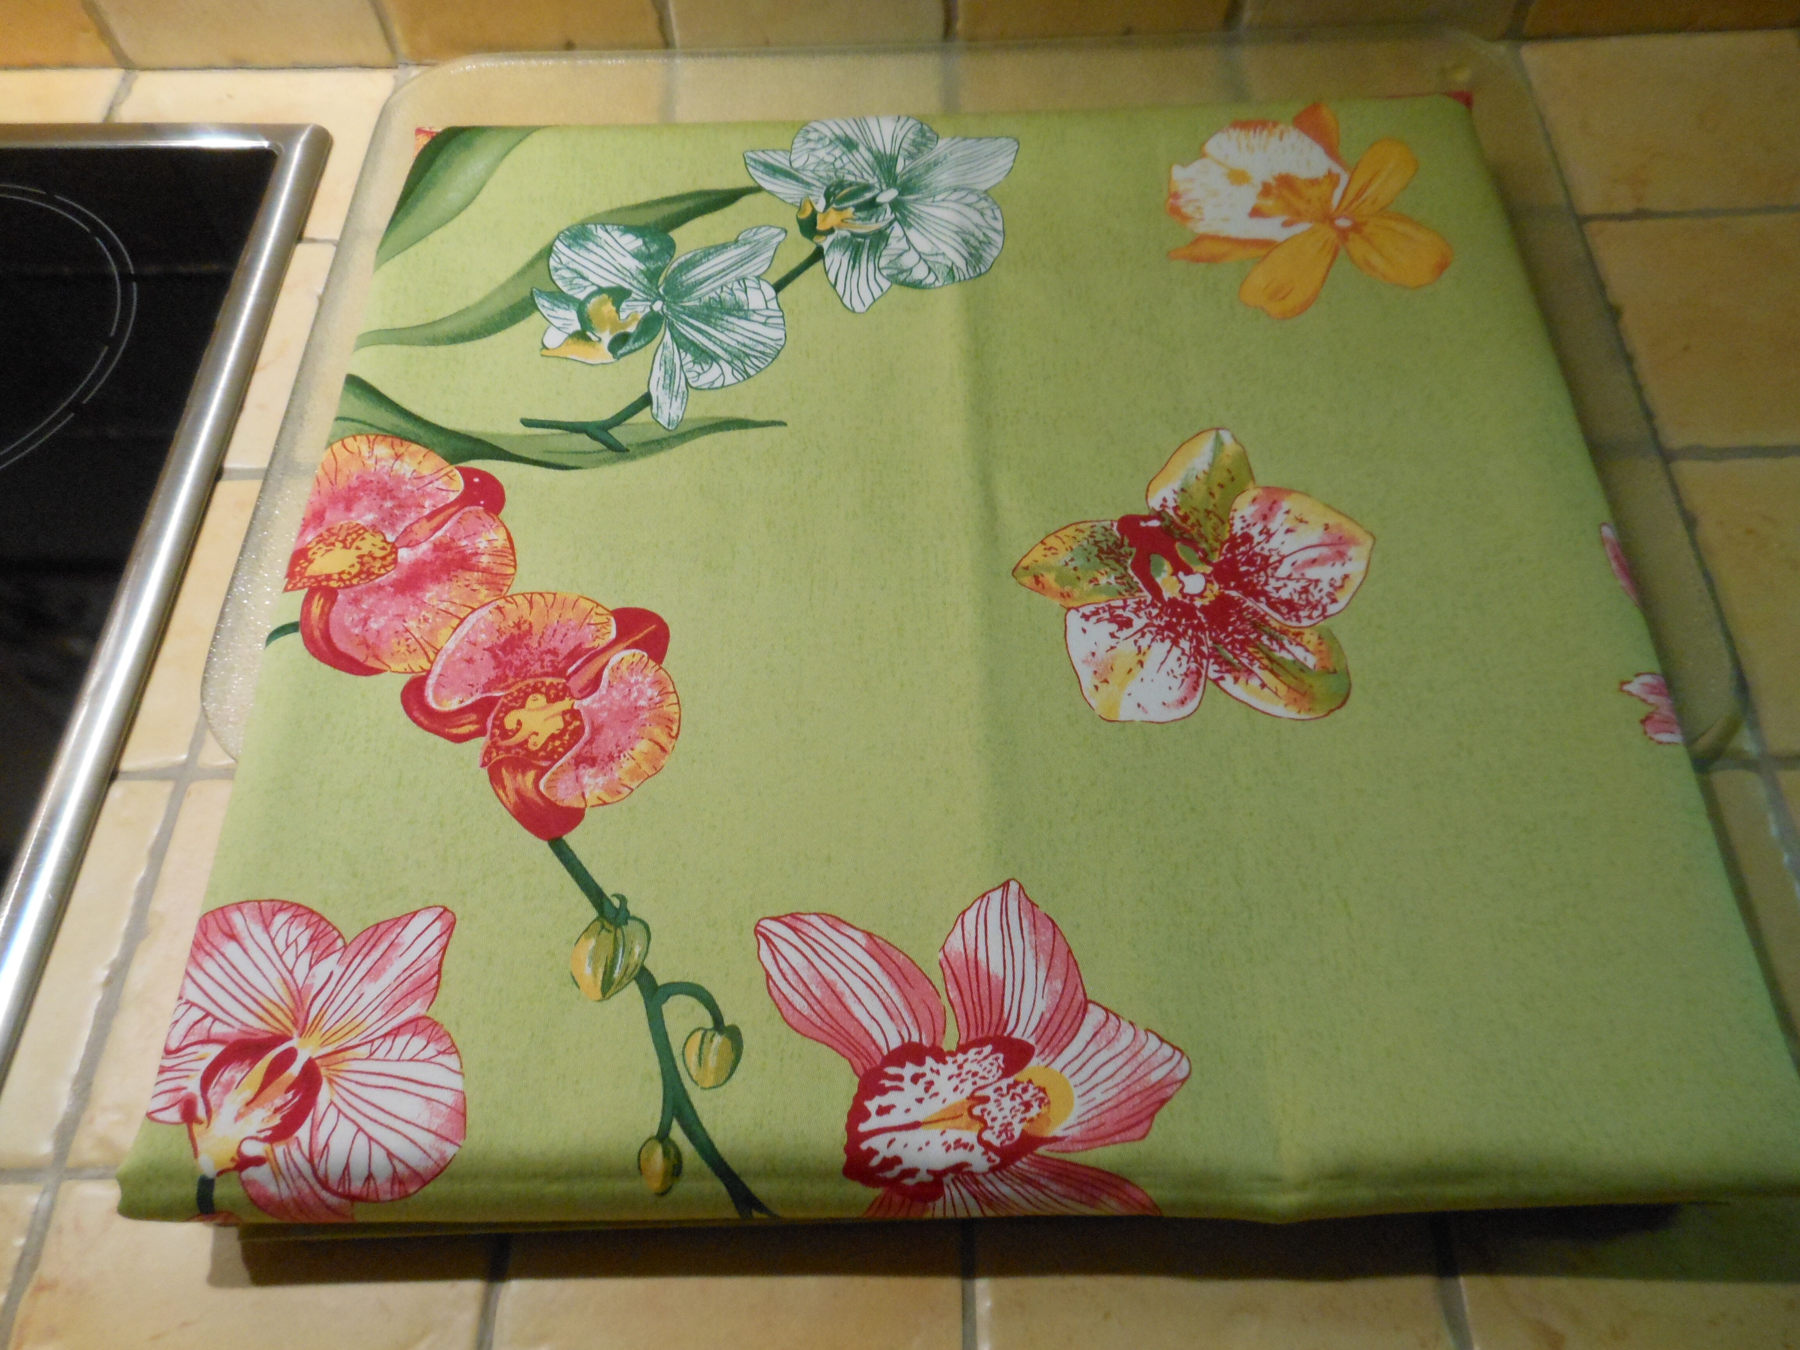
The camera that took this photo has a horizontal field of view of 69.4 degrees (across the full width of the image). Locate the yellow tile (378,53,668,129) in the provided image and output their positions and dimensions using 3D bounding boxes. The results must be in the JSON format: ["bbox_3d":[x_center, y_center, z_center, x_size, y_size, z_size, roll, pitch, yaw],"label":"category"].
[{"bbox_3d":[-0.138,-0.188,0.472,0.099,0.010,0.088,0,61,2],"label":"yellow tile"}]

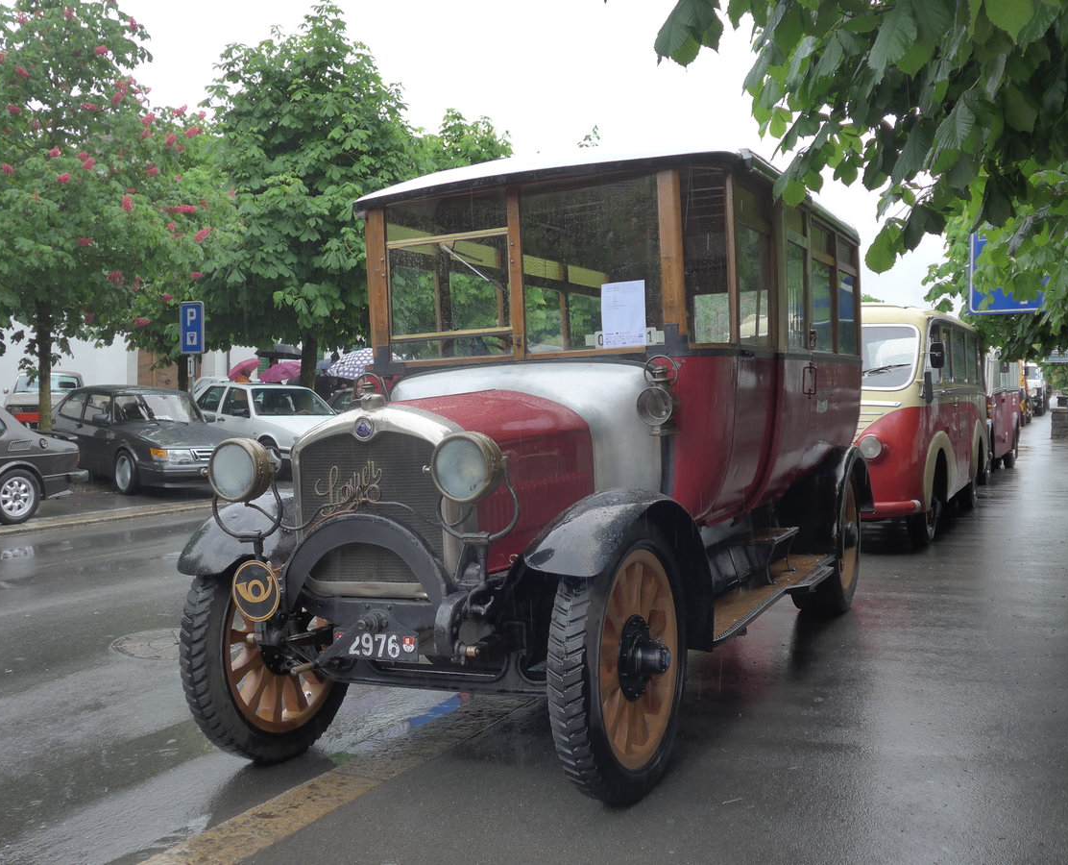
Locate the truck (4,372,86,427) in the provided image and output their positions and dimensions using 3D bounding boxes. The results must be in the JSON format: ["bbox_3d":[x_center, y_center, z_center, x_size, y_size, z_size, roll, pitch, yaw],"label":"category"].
[{"bbox_3d":[-10.420,-0.585,24.295,1.690,1.440,4.400,-1,2,-23],"label":"truck"}]

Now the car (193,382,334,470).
[{"bbox_3d":[-4.280,-0.060,18.610,1.750,1.420,4.620,-2,3,-43],"label":"car"}]

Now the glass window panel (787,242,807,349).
[{"bbox_3d":[1.435,-0.740,6.140,0.030,0.580,0.500,-2,1,26],"label":"glass window panel"}]

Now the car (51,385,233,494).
[{"bbox_3d":[-5.700,0.052,16.613,1.700,1.420,4.680,-2,3,-41],"label":"car"}]

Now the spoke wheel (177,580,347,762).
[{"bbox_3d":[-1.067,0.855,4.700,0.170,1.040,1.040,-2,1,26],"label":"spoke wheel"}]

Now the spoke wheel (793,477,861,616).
[{"bbox_3d":[2.069,0.688,7.904,0.320,1.070,1.070,-2,2,26],"label":"spoke wheel"}]

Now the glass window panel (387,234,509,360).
[{"bbox_3d":[-0.417,-0.677,5.599,0.700,0.610,0.045,-2,2,26],"label":"glass window panel"}]

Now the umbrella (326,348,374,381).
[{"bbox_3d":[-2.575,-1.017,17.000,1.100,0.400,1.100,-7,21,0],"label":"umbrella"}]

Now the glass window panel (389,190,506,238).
[{"bbox_3d":[-0.407,-0.987,5.200,0.630,0.175,0.025,-2,1,26],"label":"glass window panel"}]

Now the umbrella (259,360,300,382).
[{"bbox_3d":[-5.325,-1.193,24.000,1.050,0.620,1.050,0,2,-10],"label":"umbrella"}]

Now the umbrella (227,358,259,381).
[{"bbox_3d":[-6.523,-1.406,25.500,0.820,0.350,0.820,-25,2,0],"label":"umbrella"}]

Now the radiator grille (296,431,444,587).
[{"bbox_3d":[-0.612,0.277,4.287,0.635,0.590,0.100,-2,2,26],"label":"radiator grille"}]

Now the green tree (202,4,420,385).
[{"bbox_3d":[-4.044,-3.592,20.500,4.000,8.300,4.000,0,2,0],"label":"green tree"}]

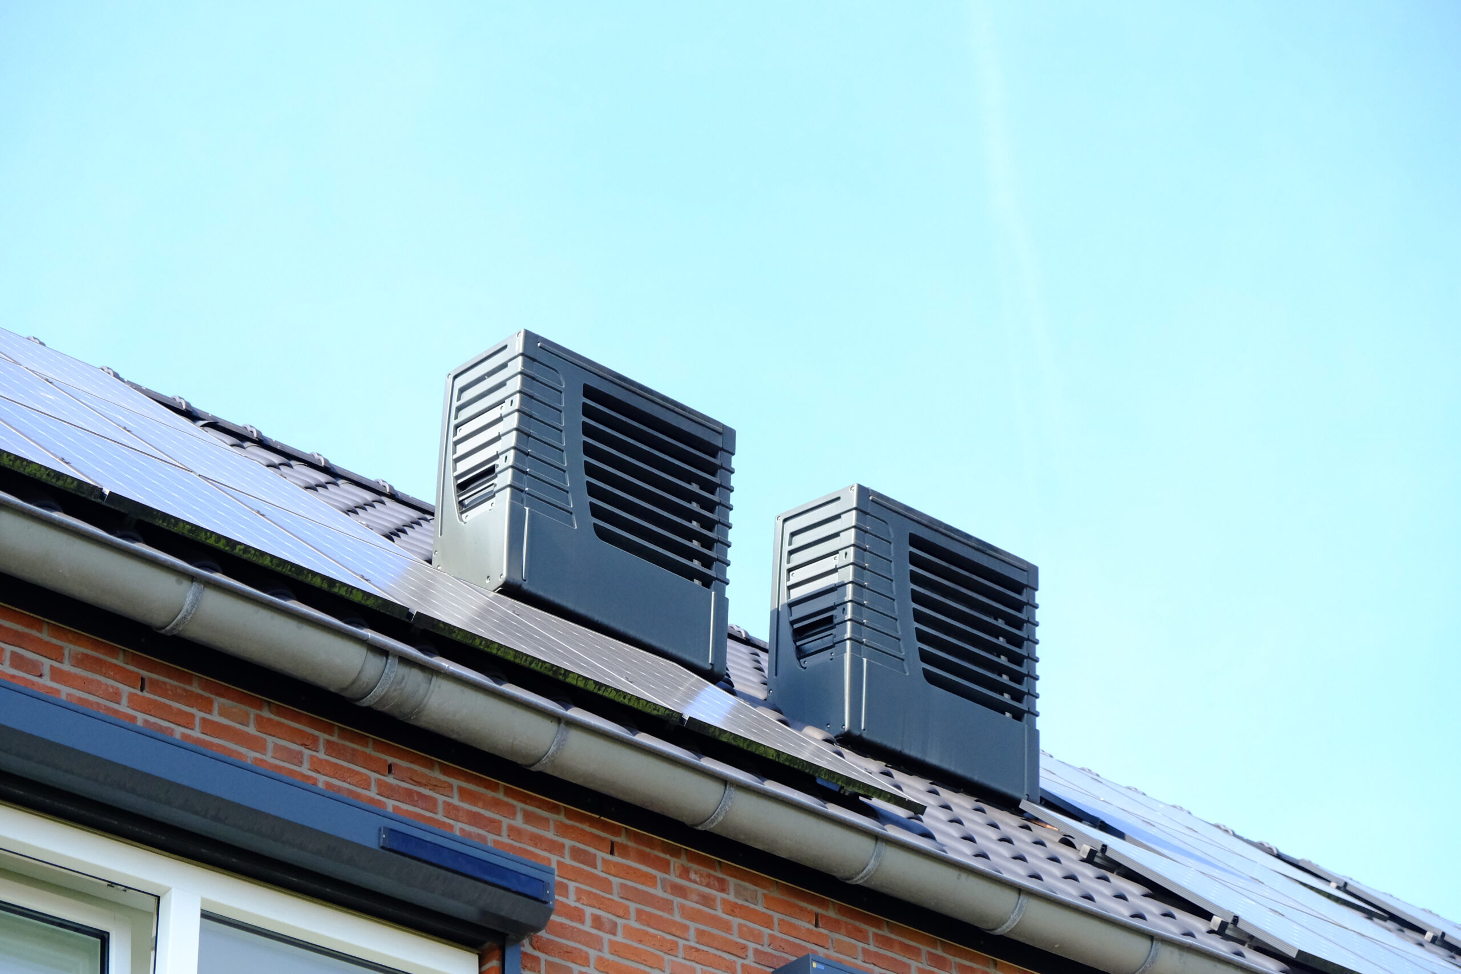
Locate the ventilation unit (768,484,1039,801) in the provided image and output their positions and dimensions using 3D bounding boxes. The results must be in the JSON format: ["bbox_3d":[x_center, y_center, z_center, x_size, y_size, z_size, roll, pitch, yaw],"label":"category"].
[{"bbox_3d":[0.722,0.720,13.826,1.065,1.094,0.481,23,-33,-35],"label":"ventilation unit"}]

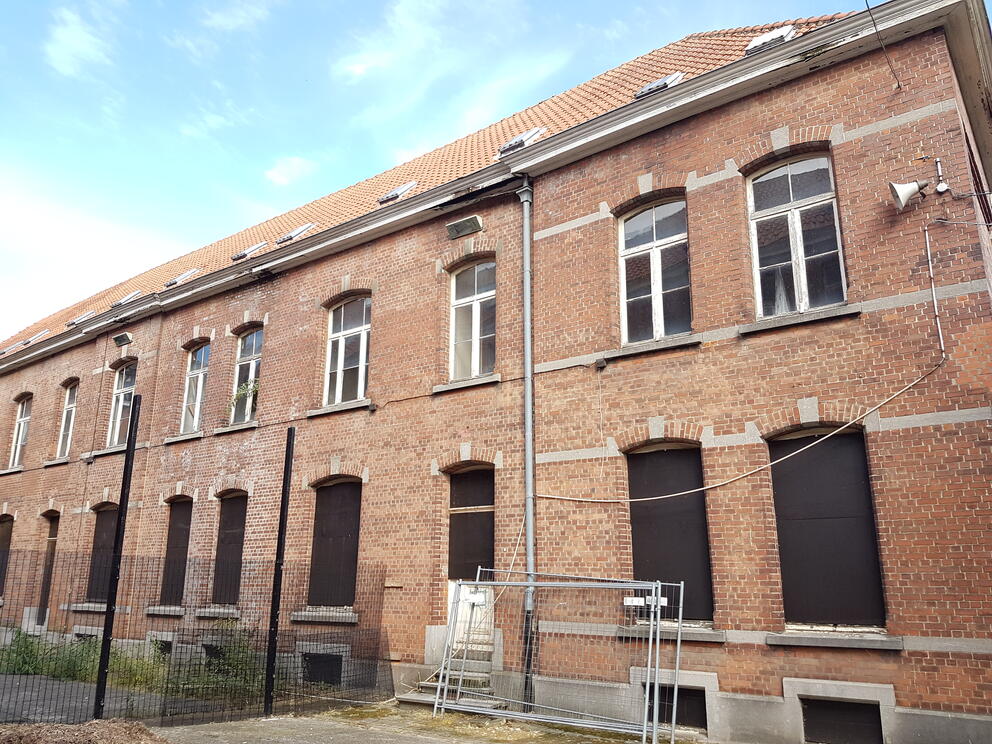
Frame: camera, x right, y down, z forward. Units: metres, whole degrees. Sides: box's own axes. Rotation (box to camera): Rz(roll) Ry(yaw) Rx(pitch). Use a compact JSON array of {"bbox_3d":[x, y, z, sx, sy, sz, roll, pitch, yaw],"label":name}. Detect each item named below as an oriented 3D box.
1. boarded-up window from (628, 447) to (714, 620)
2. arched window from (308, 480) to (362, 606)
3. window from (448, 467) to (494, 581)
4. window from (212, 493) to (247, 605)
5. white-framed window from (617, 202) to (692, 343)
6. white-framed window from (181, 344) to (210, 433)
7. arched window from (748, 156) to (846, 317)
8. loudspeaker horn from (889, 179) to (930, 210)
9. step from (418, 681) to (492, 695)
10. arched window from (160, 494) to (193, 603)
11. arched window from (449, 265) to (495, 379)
[{"bbox_3d":[2.527,2.314,10.947,1.200,2.555,0.200,-11,-19,34],"label":"boarded-up window"},{"bbox_3d":[-2.974,3.172,13.896,1.348,2.312,0.120,-11,-19,35],"label":"arched window"},{"bbox_3d":[-0.419,2.622,13.048,1.100,1.993,0.200,-11,-19,34],"label":"window"},{"bbox_3d":[-5.556,3.690,15.704,1.081,2.317,0.120,-11,-19,35],"label":"window"},{"bbox_3d":[2.353,-1.481,10.978,1.170,2.143,0.120,-11,-19,35],"label":"white-framed window"},{"bbox_3d":[-7.694,0.324,19.118,1.060,2.396,0.200,-11,-19,34],"label":"white-framed window"},{"bbox_3d":[3.956,-1.820,9.860,1.170,2.177,0.120,-11,-19,35],"label":"arched window"},{"bbox_3d":[5.404,-2.365,9.655,0.410,0.390,0.390,-23,-23,18],"label":"loudspeaker horn"},{"bbox_3d":[-0.508,4.709,11.048,1.335,0.103,0.340,-11,-19,35],"label":"step"},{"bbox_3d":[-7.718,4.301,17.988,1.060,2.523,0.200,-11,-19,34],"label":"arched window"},{"bbox_3d":[-0.374,-0.930,13.108,1.100,2.138,0.120,-11,-19,35],"label":"arched window"}]

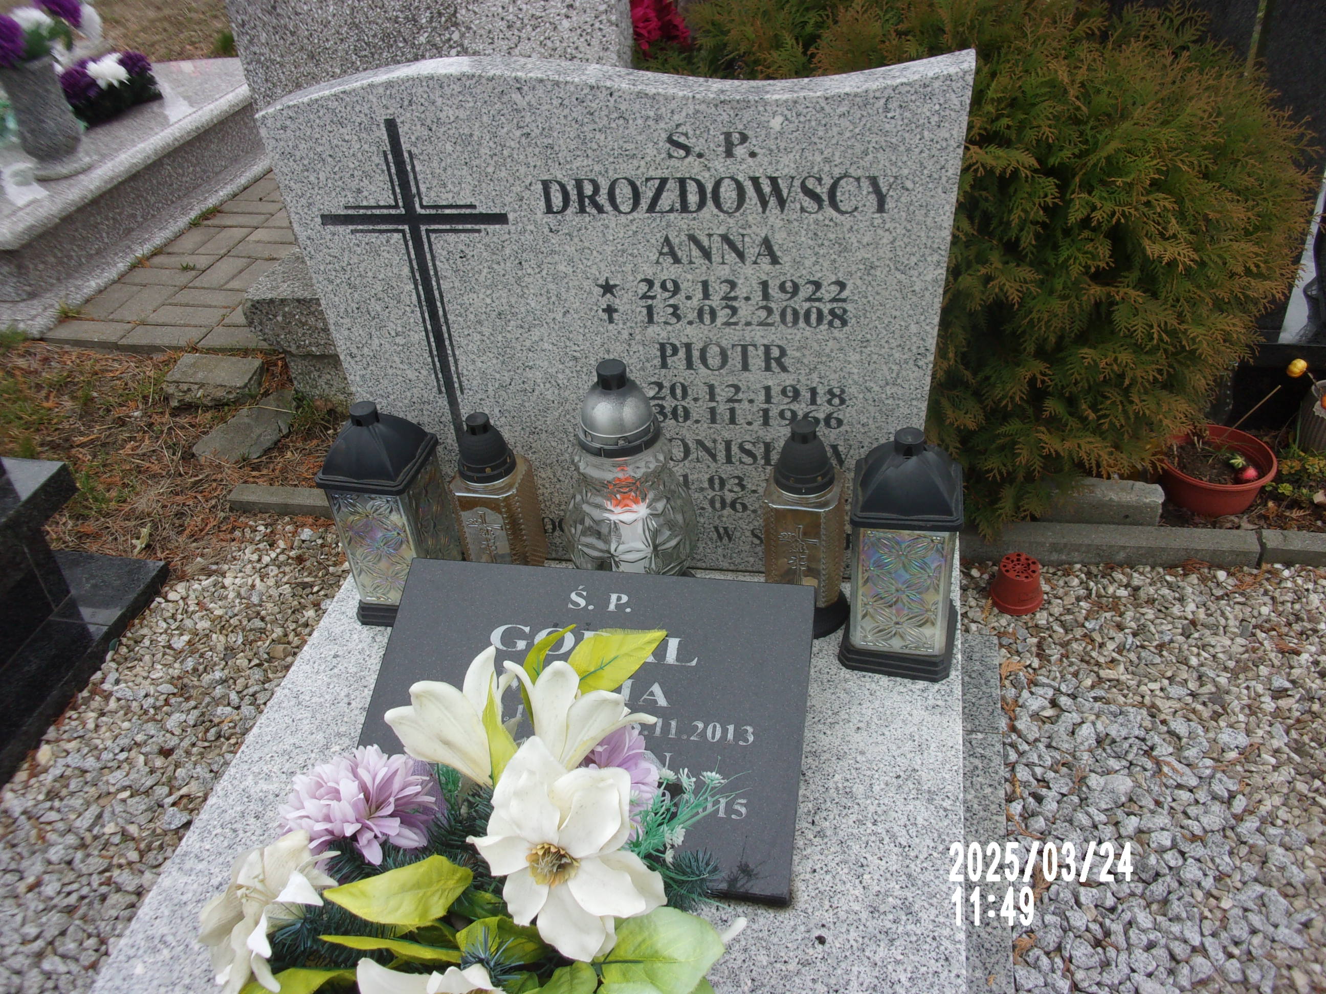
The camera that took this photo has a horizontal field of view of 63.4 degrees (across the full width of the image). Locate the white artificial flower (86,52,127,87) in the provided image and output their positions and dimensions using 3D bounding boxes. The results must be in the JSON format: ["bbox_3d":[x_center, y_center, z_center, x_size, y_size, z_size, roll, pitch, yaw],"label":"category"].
[{"bbox_3d":[-1.826,-1.401,3.517,0.130,0.100,0.120,3,37,12],"label":"white artificial flower"}]

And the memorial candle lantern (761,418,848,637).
[{"bbox_3d":[0.180,0.031,1.361,0.118,0.300,0.118,5,38,14],"label":"memorial candle lantern"}]

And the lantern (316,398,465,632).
[{"bbox_3d":[-0.364,0.015,1.448,0.138,0.320,0.138,4,38,14],"label":"lantern"}]

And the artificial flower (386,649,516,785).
[{"bbox_3d":[-0.219,0.224,1.100,0.135,0.125,0.125,-21,65,-19],"label":"artificial flower"}]

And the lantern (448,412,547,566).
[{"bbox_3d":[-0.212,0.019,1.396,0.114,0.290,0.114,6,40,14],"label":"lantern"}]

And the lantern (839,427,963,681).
[{"bbox_3d":[0.285,0.055,1.272,0.135,0.313,0.135,4,40,12],"label":"lantern"}]

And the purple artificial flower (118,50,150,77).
[{"bbox_3d":[-1.744,-1.424,3.523,0.125,0.100,0.120,3,37,12],"label":"purple artificial flower"}]

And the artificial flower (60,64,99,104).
[{"bbox_3d":[-1.642,-1.161,3.020,0.106,0.075,0.095,4,50,11],"label":"artificial flower"}]

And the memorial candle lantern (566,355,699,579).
[{"bbox_3d":[-0.042,0.002,1.359,0.180,0.390,0.180,3,37,12],"label":"memorial candle lantern"}]

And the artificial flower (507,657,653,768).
[{"bbox_3d":[-0.086,0.226,1.090,0.155,0.125,0.125,1,62,9],"label":"artificial flower"}]

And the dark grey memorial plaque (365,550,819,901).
[{"bbox_3d":[-0.091,0.248,1.219,0.497,0.033,0.349,3,59,11],"label":"dark grey memorial plaque"}]

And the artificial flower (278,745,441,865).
[{"bbox_3d":[-0.305,0.311,1.080,0.142,0.085,0.122,9,47,6],"label":"artificial flower"}]

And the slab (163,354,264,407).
[{"bbox_3d":[-1.012,-0.259,2.442,0.205,0.068,0.125,5,39,12],"label":"slab"}]

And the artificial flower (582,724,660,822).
[{"bbox_3d":[-0.070,0.286,1.085,0.136,0.085,0.122,16,42,-4],"label":"artificial flower"}]

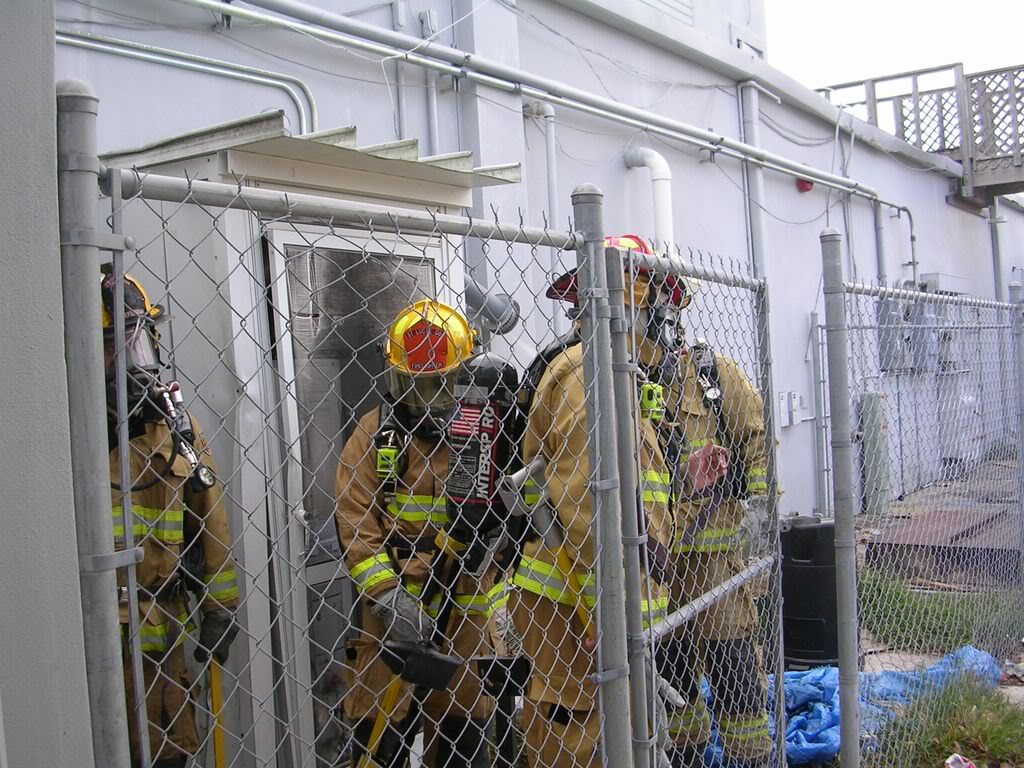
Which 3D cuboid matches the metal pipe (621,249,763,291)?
[{"bbox_3d":[0.477,-0.277,2.841,0.038,0.038,1.044,-3,1,29],"label":"metal pipe"}]

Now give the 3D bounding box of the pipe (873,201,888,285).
[{"bbox_3d":[3.503,-1.347,10.700,0.075,0.870,0.075,-3,1,34],"label":"pipe"}]

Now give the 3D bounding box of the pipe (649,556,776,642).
[{"bbox_3d":[0.529,0.531,2.853,0.038,0.038,1.044,-3,1,29],"label":"pipe"}]

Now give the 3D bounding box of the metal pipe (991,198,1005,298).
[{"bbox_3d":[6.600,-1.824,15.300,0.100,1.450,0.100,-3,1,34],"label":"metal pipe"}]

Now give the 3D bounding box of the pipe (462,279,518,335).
[{"bbox_3d":[-0.095,-0.352,4.950,0.150,0.150,0.400,-3,-22,34],"label":"pipe"}]

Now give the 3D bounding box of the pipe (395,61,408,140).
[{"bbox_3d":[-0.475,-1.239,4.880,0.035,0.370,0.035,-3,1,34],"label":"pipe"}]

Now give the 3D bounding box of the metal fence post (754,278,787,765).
[{"bbox_3d":[0.777,0.512,3.335,0.042,1.600,0.042,-2,1,29],"label":"metal fence post"}]

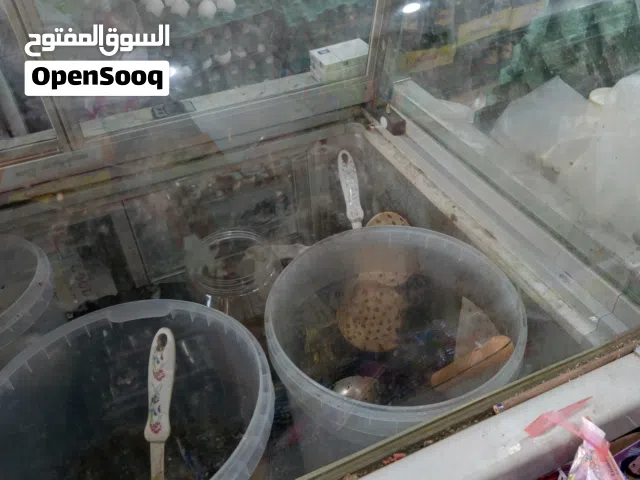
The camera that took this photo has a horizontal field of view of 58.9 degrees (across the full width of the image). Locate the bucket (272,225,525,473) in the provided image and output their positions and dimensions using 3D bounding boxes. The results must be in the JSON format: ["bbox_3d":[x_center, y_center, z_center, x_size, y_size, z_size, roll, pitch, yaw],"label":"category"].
[{"bbox_3d":[0.095,0.180,0.750,0.300,0.285,0.300,-3,40,2],"label":"bucket"}]

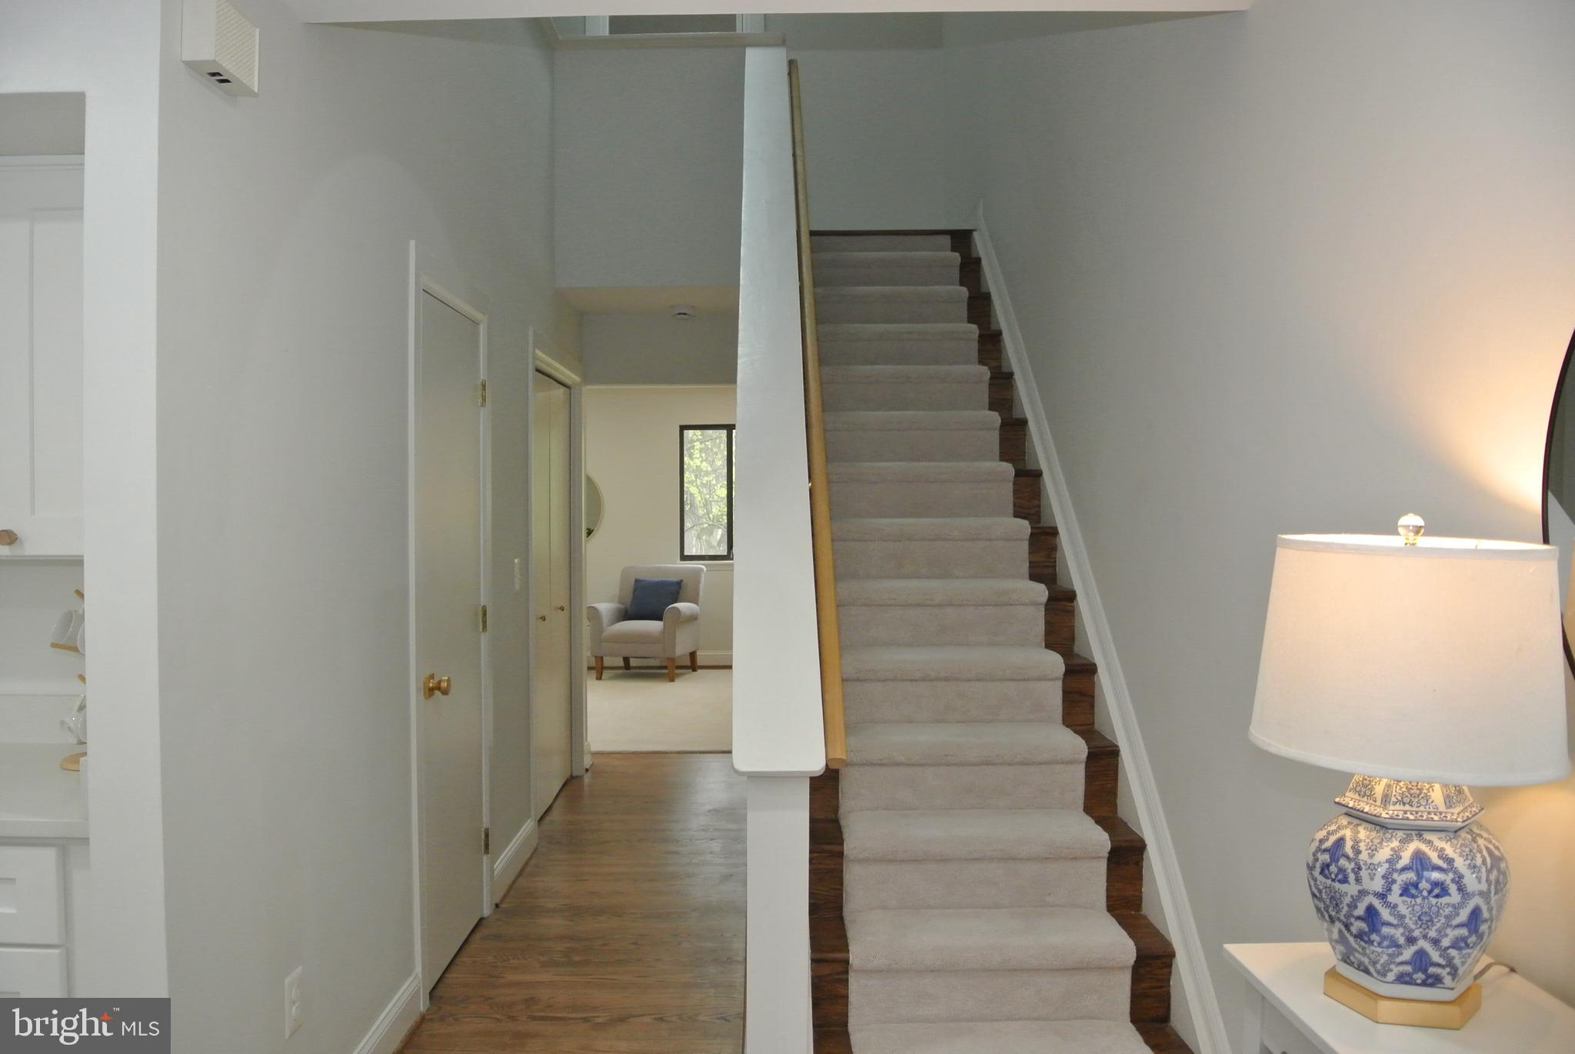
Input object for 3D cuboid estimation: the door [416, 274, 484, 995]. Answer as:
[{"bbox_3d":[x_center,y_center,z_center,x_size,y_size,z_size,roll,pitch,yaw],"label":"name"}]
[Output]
[{"bbox_3d":[-1.052,0.332,3.677,0.042,2.030,0.640,0,1,-1],"label":"door"}]

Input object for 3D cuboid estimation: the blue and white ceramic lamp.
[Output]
[{"bbox_3d":[0.722,0.272,1.373,0.342,0.580,0.342,0,1,-1],"label":"blue and white ceramic lamp"}]

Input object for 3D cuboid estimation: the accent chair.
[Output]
[{"bbox_3d":[-1.116,0.751,9.512,0.780,0.890,0.800,0,1,11],"label":"accent chair"}]

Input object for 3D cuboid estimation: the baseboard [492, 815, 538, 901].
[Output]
[{"bbox_3d":[-1.043,1.268,4.542,0.020,0.130,0.770,0,1,-1],"label":"baseboard"}]

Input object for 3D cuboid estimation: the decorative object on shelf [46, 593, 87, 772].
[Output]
[{"bbox_3d":[-1.321,0.293,2.290,0.200,0.345,0.200,0,1,-1],"label":"decorative object on shelf"}]

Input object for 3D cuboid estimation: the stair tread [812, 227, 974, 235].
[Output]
[{"bbox_3d":[0.434,-1.352,5.556,0.840,0.035,0.250,0,1,-1],"label":"stair tread"}]

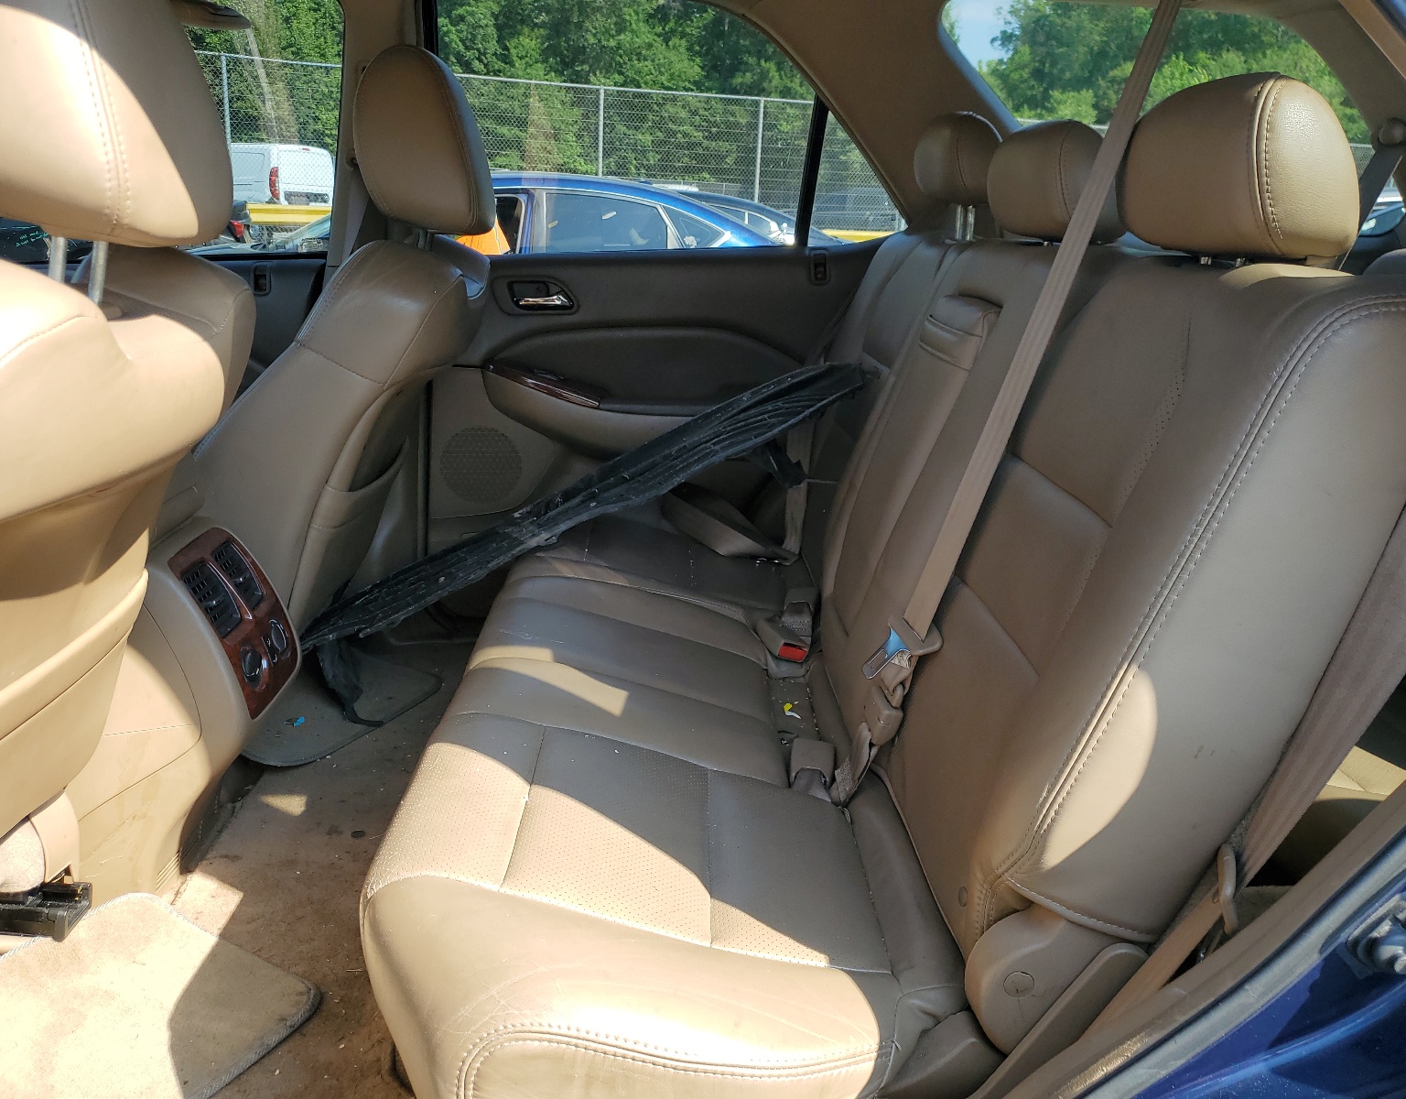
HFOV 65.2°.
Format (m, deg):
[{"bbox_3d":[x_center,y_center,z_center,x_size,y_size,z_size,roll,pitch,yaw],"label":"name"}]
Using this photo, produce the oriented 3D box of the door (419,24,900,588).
[{"bbox_3d":[-0.074,-0.452,2.146,0.980,1.200,0.220,1,16,-2],"label":"door"}]

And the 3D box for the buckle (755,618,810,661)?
[{"bbox_3d":[0.110,0.126,1.513,0.042,0.028,0.068,-11,36,-31],"label":"buckle"}]

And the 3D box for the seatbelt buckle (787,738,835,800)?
[{"bbox_3d":[0.112,0.221,1.134,0.043,0.027,0.070,8,34,8],"label":"seatbelt buckle"}]

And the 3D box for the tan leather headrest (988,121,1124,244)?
[{"bbox_3d":[0.416,-0.442,1.332,0.115,0.148,0.245,1,16,-2],"label":"tan leather headrest"}]

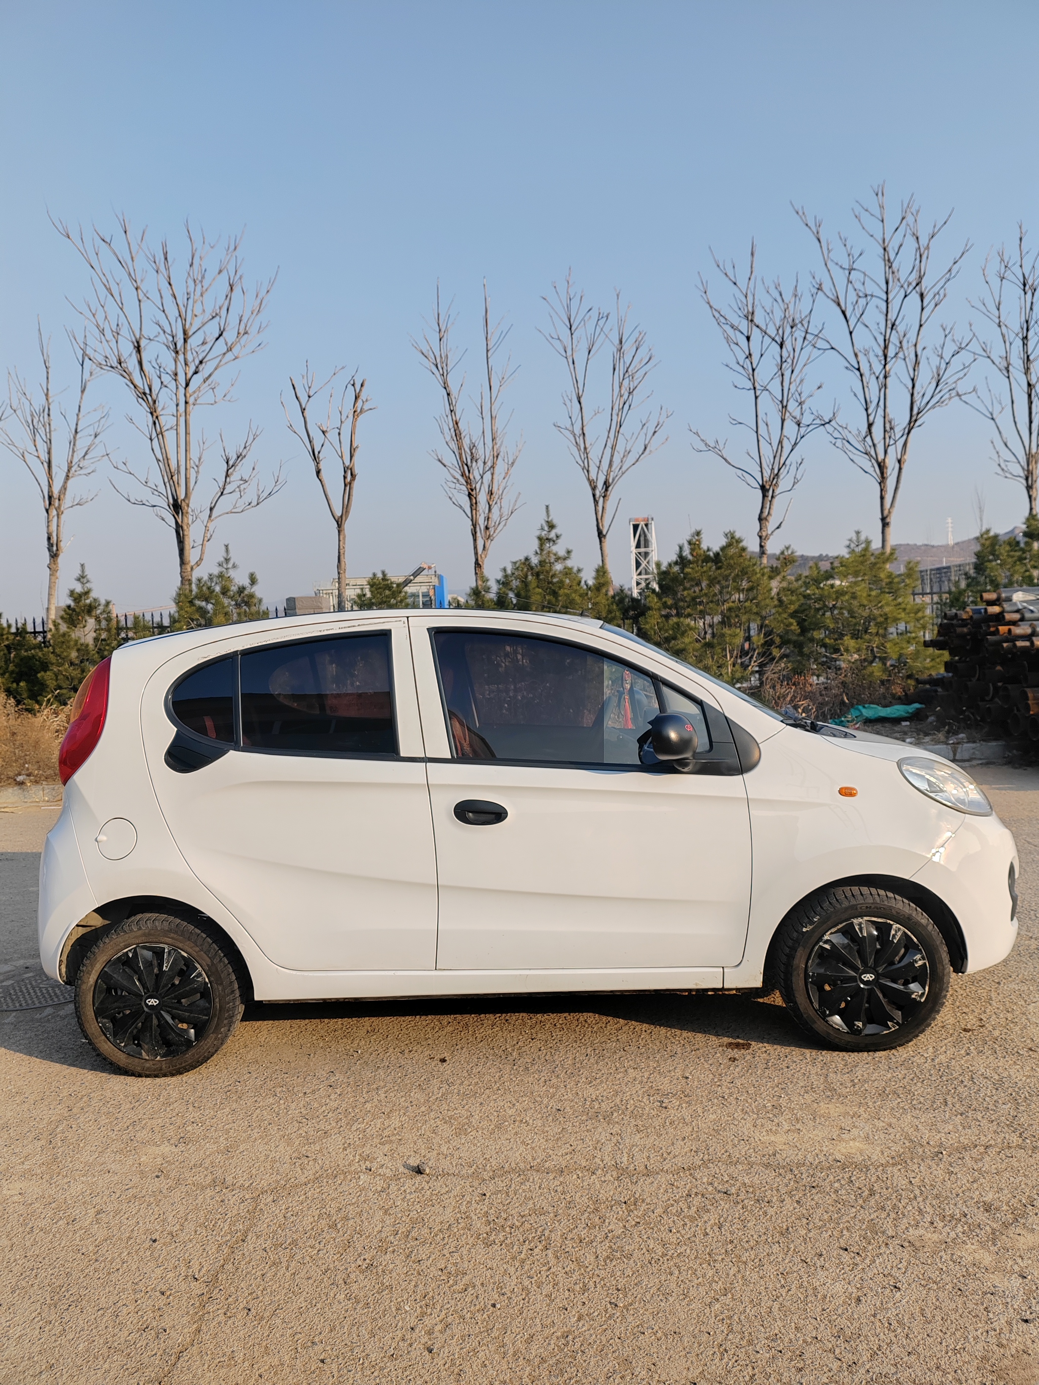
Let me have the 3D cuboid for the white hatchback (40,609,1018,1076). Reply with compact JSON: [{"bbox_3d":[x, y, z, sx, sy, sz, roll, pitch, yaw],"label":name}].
[{"bbox_3d":[0.018,0.439,4.292,3.560,1.520,1.640,-2,3,1],"label":"white hatchback"}]

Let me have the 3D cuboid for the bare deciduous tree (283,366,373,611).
[{"bbox_3d":[-2.468,-1.807,14.174,1.189,4.885,1.129,-2,3,0],"label":"bare deciduous tree"}]

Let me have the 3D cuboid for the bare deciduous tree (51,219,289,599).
[{"bbox_3d":[-4.567,-2.752,14.222,3.058,6.934,2.905,-2,3,0],"label":"bare deciduous tree"}]

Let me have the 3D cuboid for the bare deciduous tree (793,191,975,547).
[{"bbox_3d":[4.654,-2.998,13.727,2.255,6.737,2.143,-2,3,0],"label":"bare deciduous tree"}]

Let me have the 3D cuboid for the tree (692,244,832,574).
[{"bbox_3d":[3.130,-2.638,13.842,1.767,6.130,1.679,-2,3,0],"label":"tree"}]

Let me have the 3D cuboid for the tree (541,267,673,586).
[{"bbox_3d":[1.161,-2.431,13.949,1.638,5.863,1.556,-2,3,0],"label":"tree"}]

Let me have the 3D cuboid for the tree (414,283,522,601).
[{"bbox_3d":[-0.629,-2.354,14.050,1.422,5.843,1.351,-2,3,0],"label":"tree"}]

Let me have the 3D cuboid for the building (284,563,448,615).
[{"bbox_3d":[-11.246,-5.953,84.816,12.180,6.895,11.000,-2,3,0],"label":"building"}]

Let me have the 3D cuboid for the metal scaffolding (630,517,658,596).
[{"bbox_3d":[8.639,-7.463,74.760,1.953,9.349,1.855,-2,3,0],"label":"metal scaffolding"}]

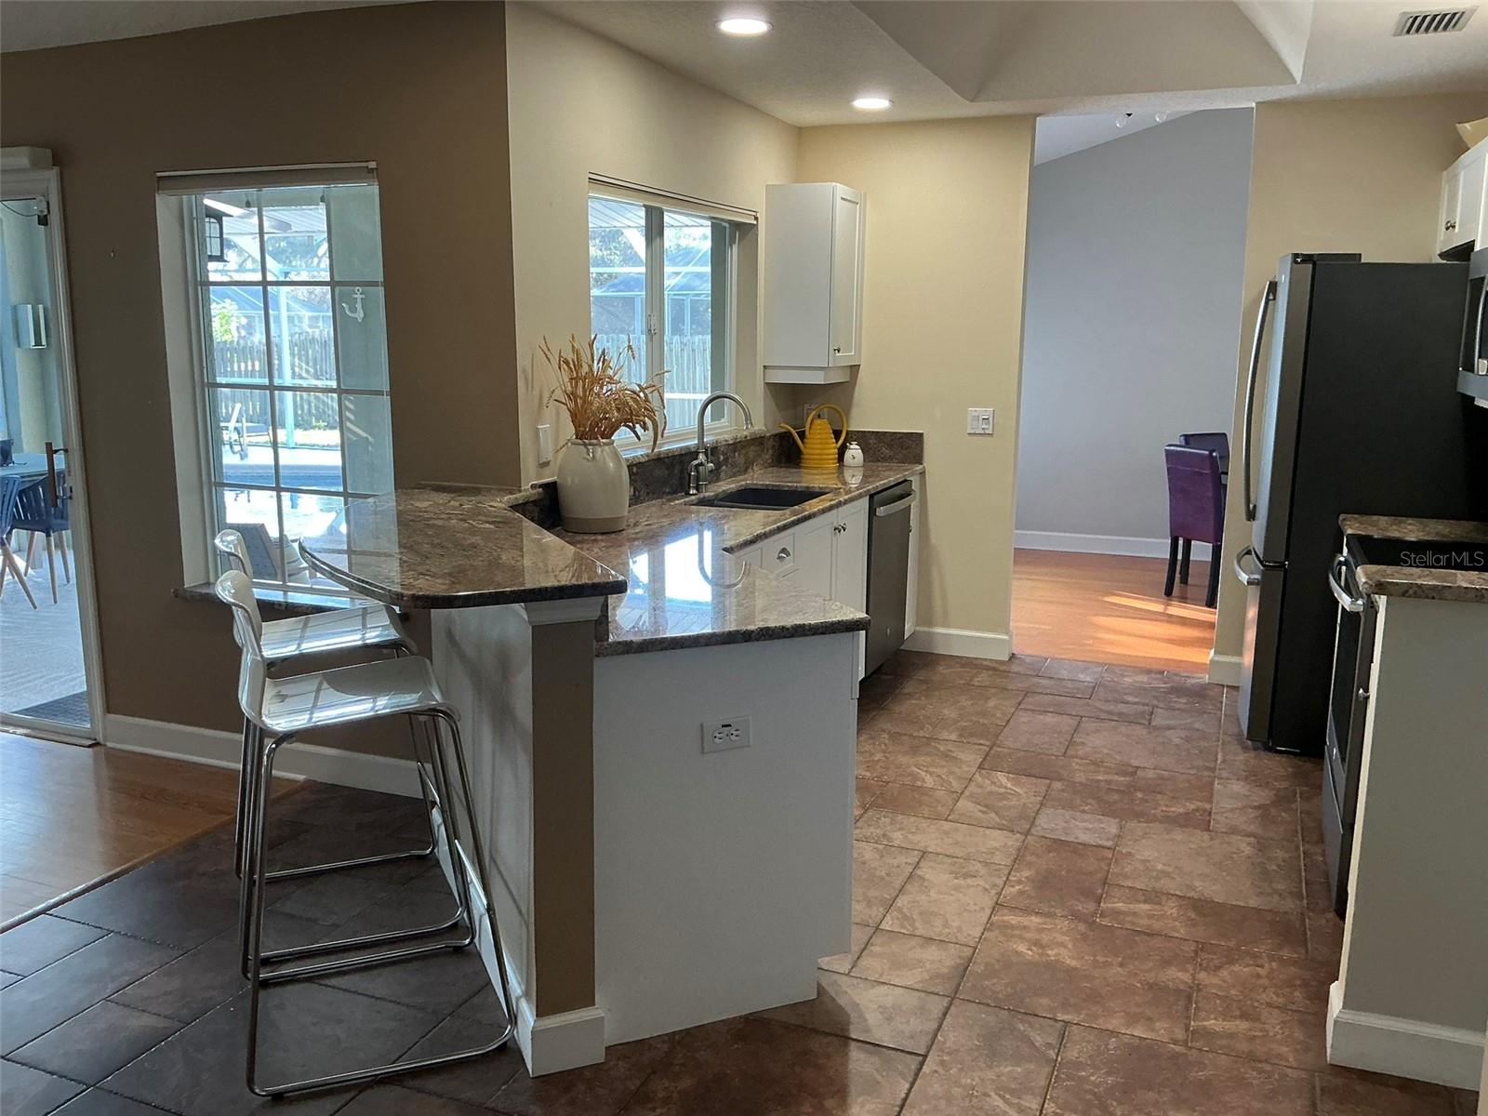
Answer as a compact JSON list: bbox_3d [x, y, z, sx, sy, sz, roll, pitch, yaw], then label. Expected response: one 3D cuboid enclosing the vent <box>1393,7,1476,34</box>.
[{"bbox_3d":[2.123,-1.652,3.705,0.200,0.020,0.305,5,11,22],"label":"vent"}]

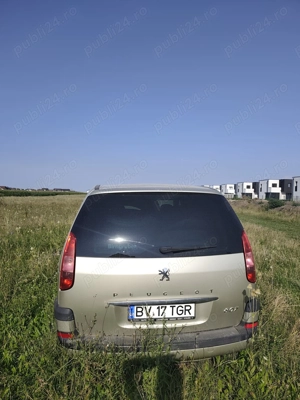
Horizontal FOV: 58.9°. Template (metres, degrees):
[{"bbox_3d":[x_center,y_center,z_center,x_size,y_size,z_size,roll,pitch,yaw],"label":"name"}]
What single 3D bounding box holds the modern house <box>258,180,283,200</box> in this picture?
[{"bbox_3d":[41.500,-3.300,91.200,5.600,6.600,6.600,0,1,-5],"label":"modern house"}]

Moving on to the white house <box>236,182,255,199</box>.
[{"bbox_3d":[39.850,-3.650,109.600,5.600,6.600,6.600,0,1,-5],"label":"white house"}]

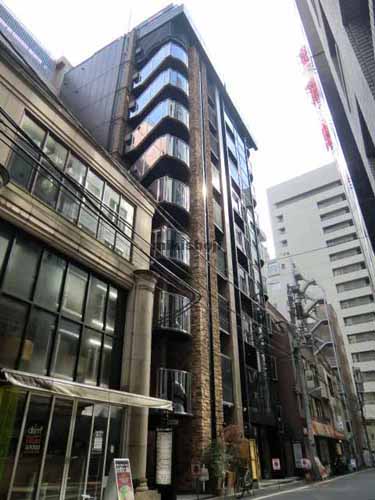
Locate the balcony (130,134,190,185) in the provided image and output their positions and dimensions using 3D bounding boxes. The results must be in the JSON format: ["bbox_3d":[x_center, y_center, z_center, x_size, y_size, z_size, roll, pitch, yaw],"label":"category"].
[{"bbox_3d":[-2.005,-5.083,20.437,4.100,1.900,1.600,-21,-35,31],"label":"balcony"}]

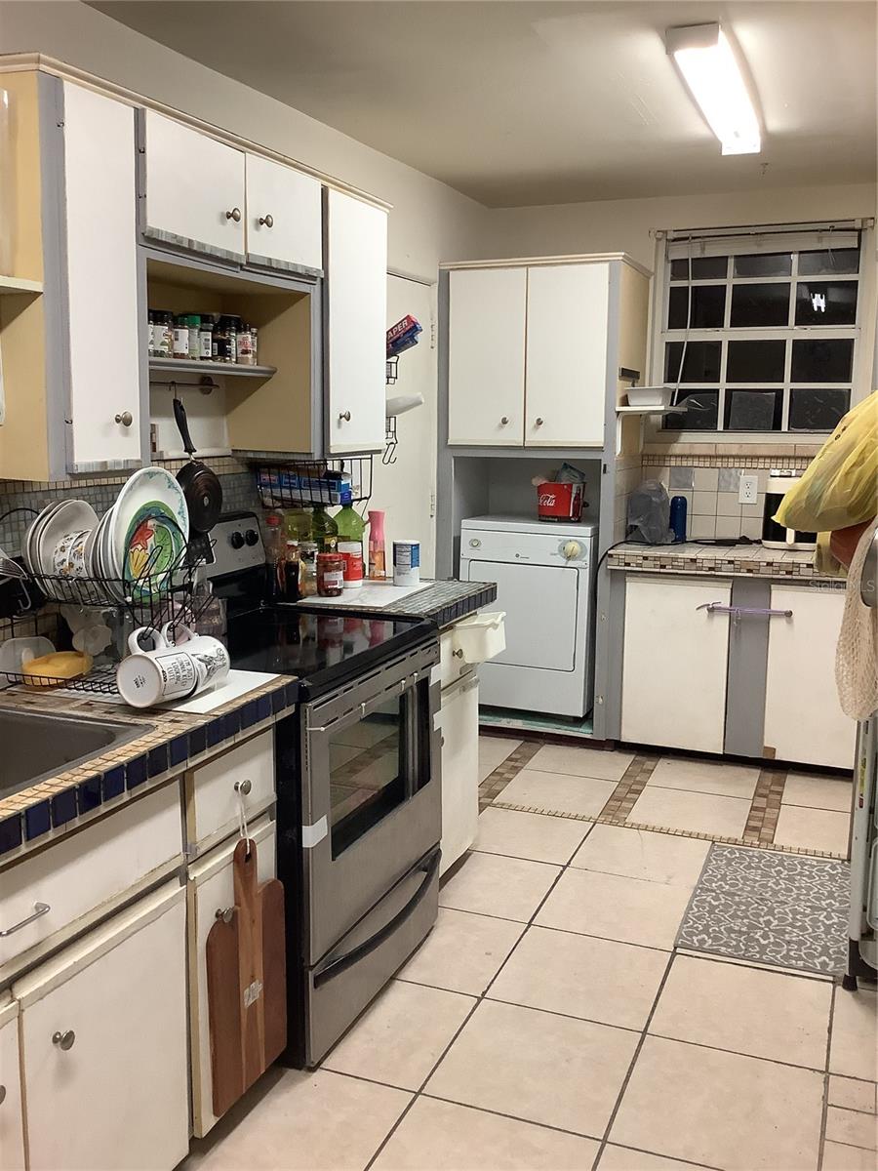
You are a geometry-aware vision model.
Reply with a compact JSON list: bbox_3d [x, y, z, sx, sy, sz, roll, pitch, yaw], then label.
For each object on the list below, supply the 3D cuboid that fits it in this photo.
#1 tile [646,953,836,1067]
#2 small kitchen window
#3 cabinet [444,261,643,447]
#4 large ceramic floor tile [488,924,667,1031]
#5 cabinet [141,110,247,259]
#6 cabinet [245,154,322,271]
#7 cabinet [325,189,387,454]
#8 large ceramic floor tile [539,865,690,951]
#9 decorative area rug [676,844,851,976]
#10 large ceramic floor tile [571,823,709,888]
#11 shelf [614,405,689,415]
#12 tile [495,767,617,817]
[{"bbox_3d":[0.772,1.074,2.661,0.412,0.012,0.414,4,10,21],"label":"tile"},{"bbox_3d":[1.443,-1.148,4.760,0.899,0.920,0.101,4,10,21],"label":"small kitchen window"},{"bbox_3d":[0.480,-1.018,4.688,0.768,0.774,0.591,4,10,21],"label":"cabinet"},{"bbox_3d":[0.374,1.019,2.741,0.400,0.010,0.400,4,10,22],"label":"large ceramic floor tile"},{"bbox_3d":[-0.681,-0.886,2.389,0.329,0.250,0.380,4,10,22],"label":"cabinet"},{"bbox_3d":[-0.558,-0.996,2.873,0.328,0.260,0.403,4,10,21],"label":"cabinet"},{"bbox_3d":[-0.385,-0.771,3.160,0.329,0.721,0.383,4,10,22],"label":"cabinet"},{"bbox_3d":[0.526,0.958,3.113,0.400,0.010,0.400,4,10,22],"label":"large ceramic floor tile"},{"bbox_3d":[1.013,0.947,3.139,0.470,0.010,0.770,4,10,22],"label":"decorative area rug"},{"bbox_3d":[0.696,0.922,3.584,0.412,0.012,0.414,4,10,21],"label":"large ceramic floor tile"},{"bbox_3d":[0.932,-0.766,4.565,0.197,0.018,0.555,4,10,22],"label":"shelf"},{"bbox_3d":[0.468,0.815,4.102,0.401,0.010,0.418,4,10,21],"label":"tile"}]

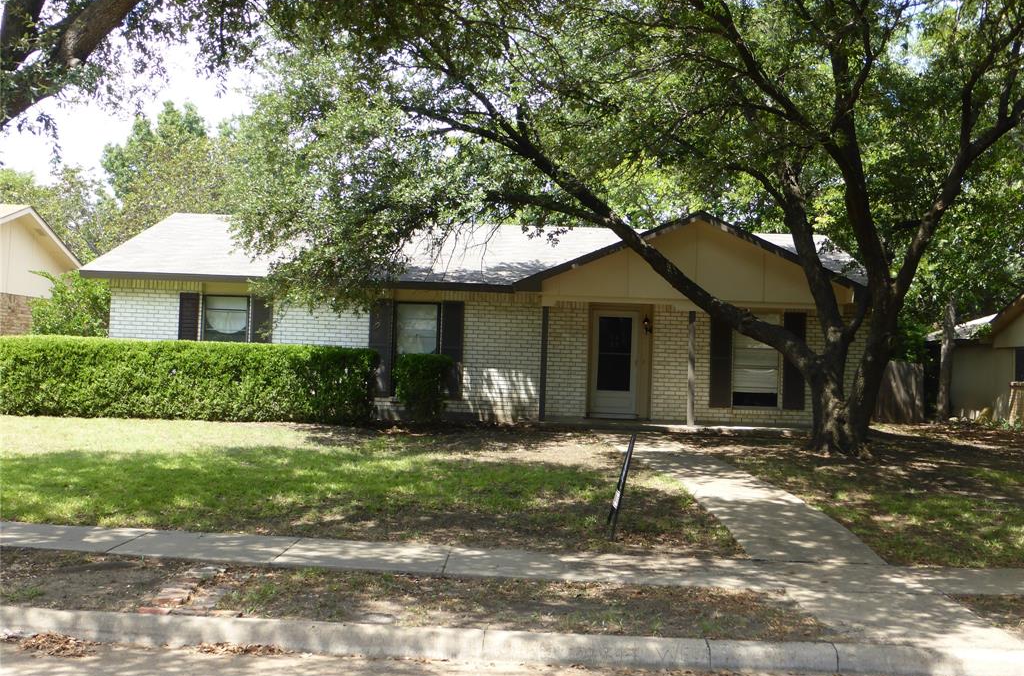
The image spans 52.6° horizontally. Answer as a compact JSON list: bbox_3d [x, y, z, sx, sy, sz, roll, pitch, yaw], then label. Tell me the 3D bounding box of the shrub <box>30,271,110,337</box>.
[{"bbox_3d":[-8.926,0.034,21.413,1.950,2.700,1.900,2,-1,0],"label":"shrub"}]

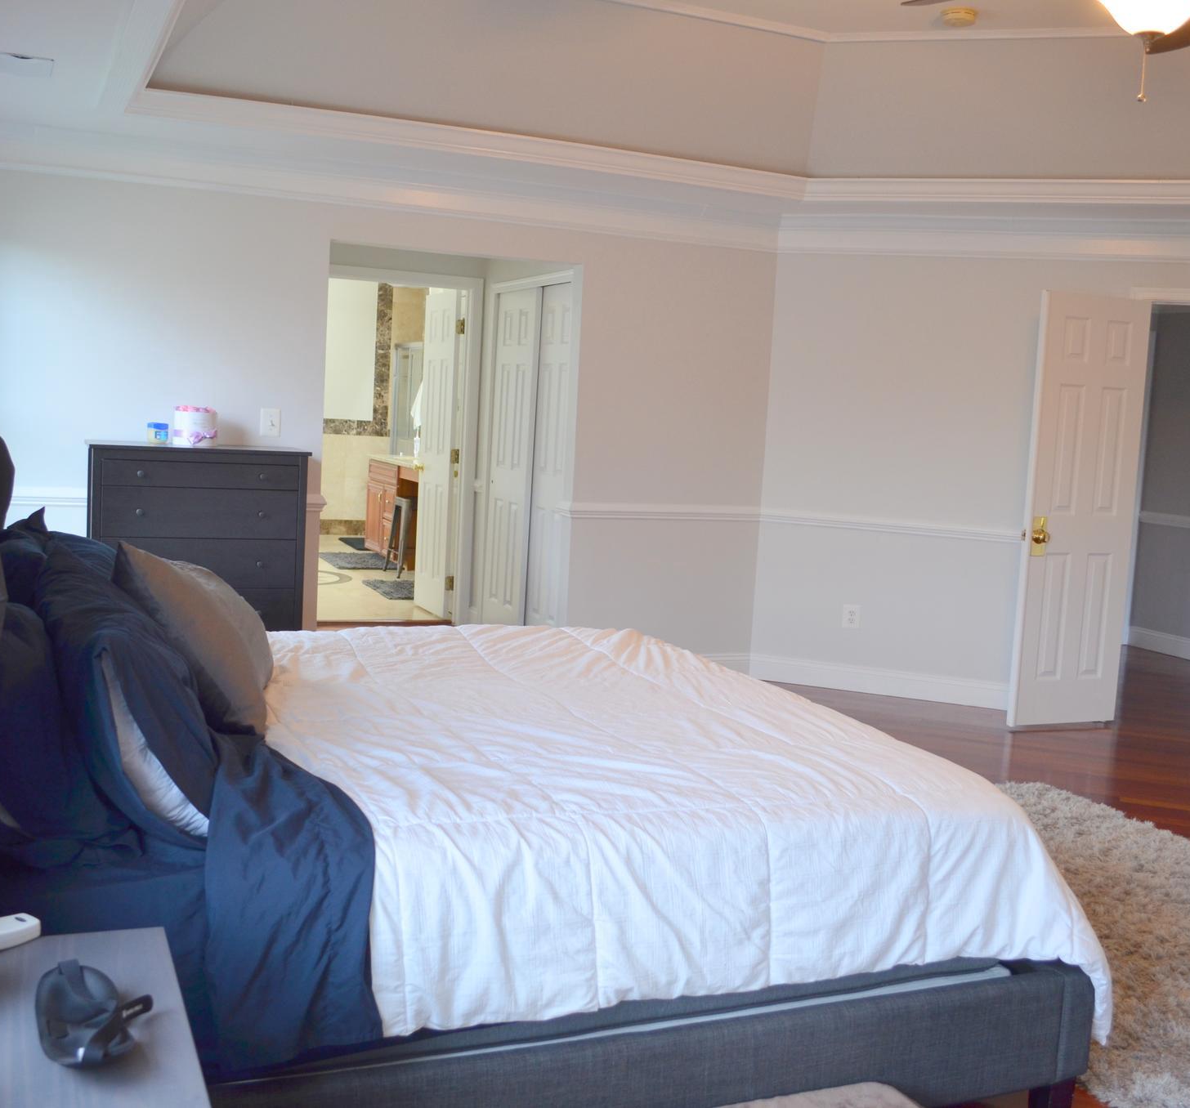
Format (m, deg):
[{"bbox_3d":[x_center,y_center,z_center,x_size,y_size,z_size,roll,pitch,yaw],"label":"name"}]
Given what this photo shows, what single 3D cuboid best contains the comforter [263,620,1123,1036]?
[{"bbox_3d":[-0.005,0.587,3.195,1.570,0.480,1.980,0,7,-19],"label":"comforter"}]

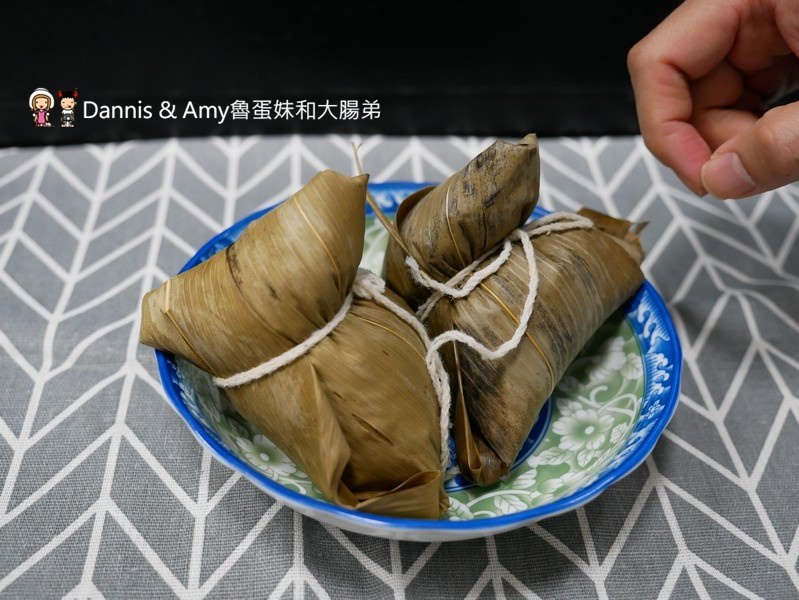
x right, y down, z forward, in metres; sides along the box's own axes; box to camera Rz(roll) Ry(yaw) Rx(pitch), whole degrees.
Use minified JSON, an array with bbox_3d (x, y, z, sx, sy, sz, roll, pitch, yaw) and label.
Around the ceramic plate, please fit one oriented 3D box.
[{"bbox_3d":[0.006,0.021,0.299,0.168,0.041,0.168,2,38,-2],"label":"ceramic plate"}]

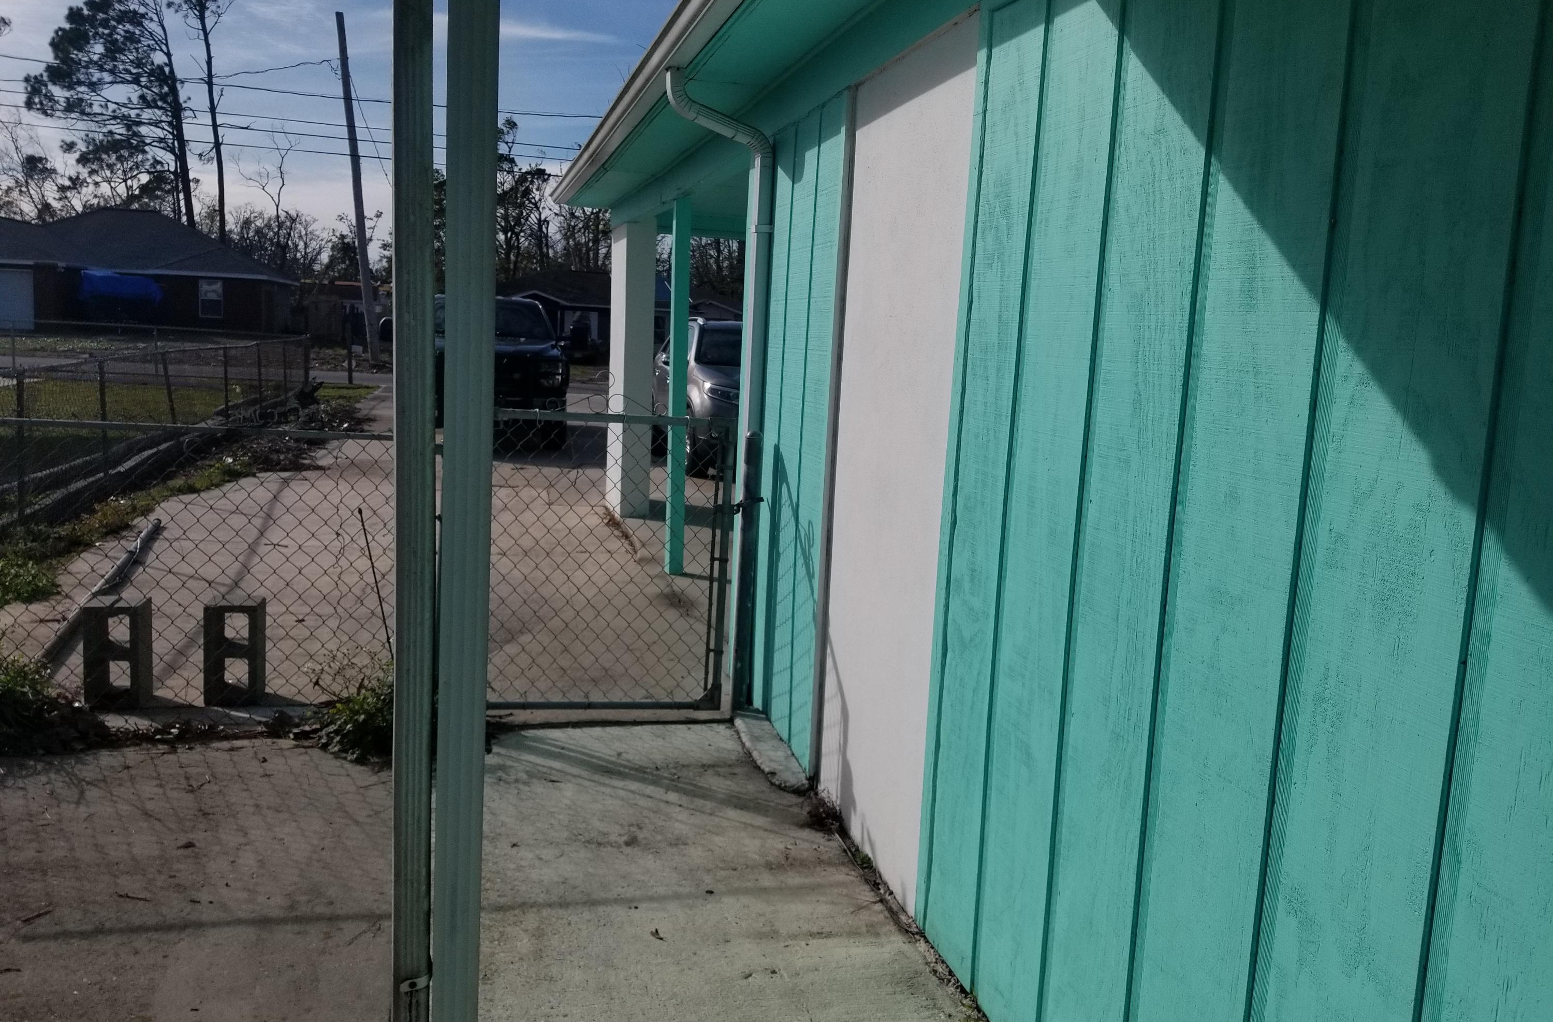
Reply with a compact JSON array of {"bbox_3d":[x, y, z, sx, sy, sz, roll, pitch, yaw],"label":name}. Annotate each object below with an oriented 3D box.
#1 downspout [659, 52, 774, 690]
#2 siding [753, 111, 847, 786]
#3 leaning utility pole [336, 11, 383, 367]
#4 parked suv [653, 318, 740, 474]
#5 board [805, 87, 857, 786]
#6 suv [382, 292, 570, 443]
[{"bbox_3d":[-0.279,-0.453,4.790,0.449,2.555,0.081,1,8,-15],"label":"downspout"},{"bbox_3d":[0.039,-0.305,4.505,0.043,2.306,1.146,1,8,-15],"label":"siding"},{"bbox_3d":[-11.902,-9.100,33.201,0.290,9.747,0.290,-5,10,-14],"label":"leaning utility pole"},{"bbox_3d":[-0.375,-1.457,14.518,1.880,1.740,4.700,1,8,-15],"label":"parked suv"},{"bbox_3d":[0.178,-0.205,3.898,0.043,2.330,0.105,1,8,-15],"label":"board"},{"bbox_3d":[-4.189,-2.107,16.817,2.100,2.000,5.700,1,8,-15],"label":"suv"}]

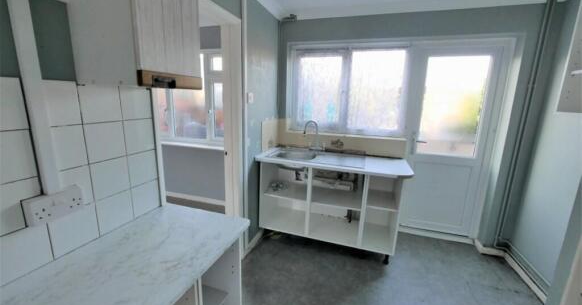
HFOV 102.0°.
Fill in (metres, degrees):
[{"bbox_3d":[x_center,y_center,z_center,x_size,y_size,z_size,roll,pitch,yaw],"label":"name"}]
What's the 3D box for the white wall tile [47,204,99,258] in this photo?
[{"bbox_3d":[-0.802,0.284,0.875,0.010,0.150,0.150,6,13,16],"label":"white wall tile"}]

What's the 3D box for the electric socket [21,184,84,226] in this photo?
[{"bbox_3d":[-0.784,0.179,0.792,0.045,0.086,0.147,6,13,16],"label":"electric socket"}]

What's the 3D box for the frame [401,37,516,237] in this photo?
[{"bbox_3d":[1.628,-0.094,2.524,0.885,2.030,0.090,5,13,17],"label":"frame"}]

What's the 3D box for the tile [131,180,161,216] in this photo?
[{"bbox_3d":[-0.714,0.227,1.168,0.009,0.150,0.150,5,13,17],"label":"tile"}]

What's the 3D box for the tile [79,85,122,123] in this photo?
[{"bbox_3d":[-0.749,-0.193,0.930,0.009,0.150,0.150,5,13,17],"label":"tile"}]

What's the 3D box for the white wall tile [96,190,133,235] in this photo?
[{"bbox_3d":[-0.761,0.258,1.026,0.009,0.150,0.150,5,13,17],"label":"white wall tile"}]

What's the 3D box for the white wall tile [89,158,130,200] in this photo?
[{"bbox_3d":[-0.757,0.107,0.994,0.009,0.150,0.150,5,13,17],"label":"white wall tile"}]

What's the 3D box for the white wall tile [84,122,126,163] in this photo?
[{"bbox_3d":[-0.745,-0.045,0.949,0.010,0.150,0.150,6,13,16],"label":"white wall tile"}]

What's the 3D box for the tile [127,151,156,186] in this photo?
[{"bbox_3d":[-0.710,0.077,1.136,0.009,0.150,0.150,5,13,17],"label":"tile"}]

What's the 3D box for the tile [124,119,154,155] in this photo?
[{"bbox_3d":[-0.700,-0.075,1.091,0.010,0.150,0.150,6,13,16],"label":"tile"}]

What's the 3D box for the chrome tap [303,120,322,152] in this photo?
[{"bbox_3d":[0.244,-0.184,2.602,0.180,0.314,0.120,-5,13,-27],"label":"chrome tap"}]

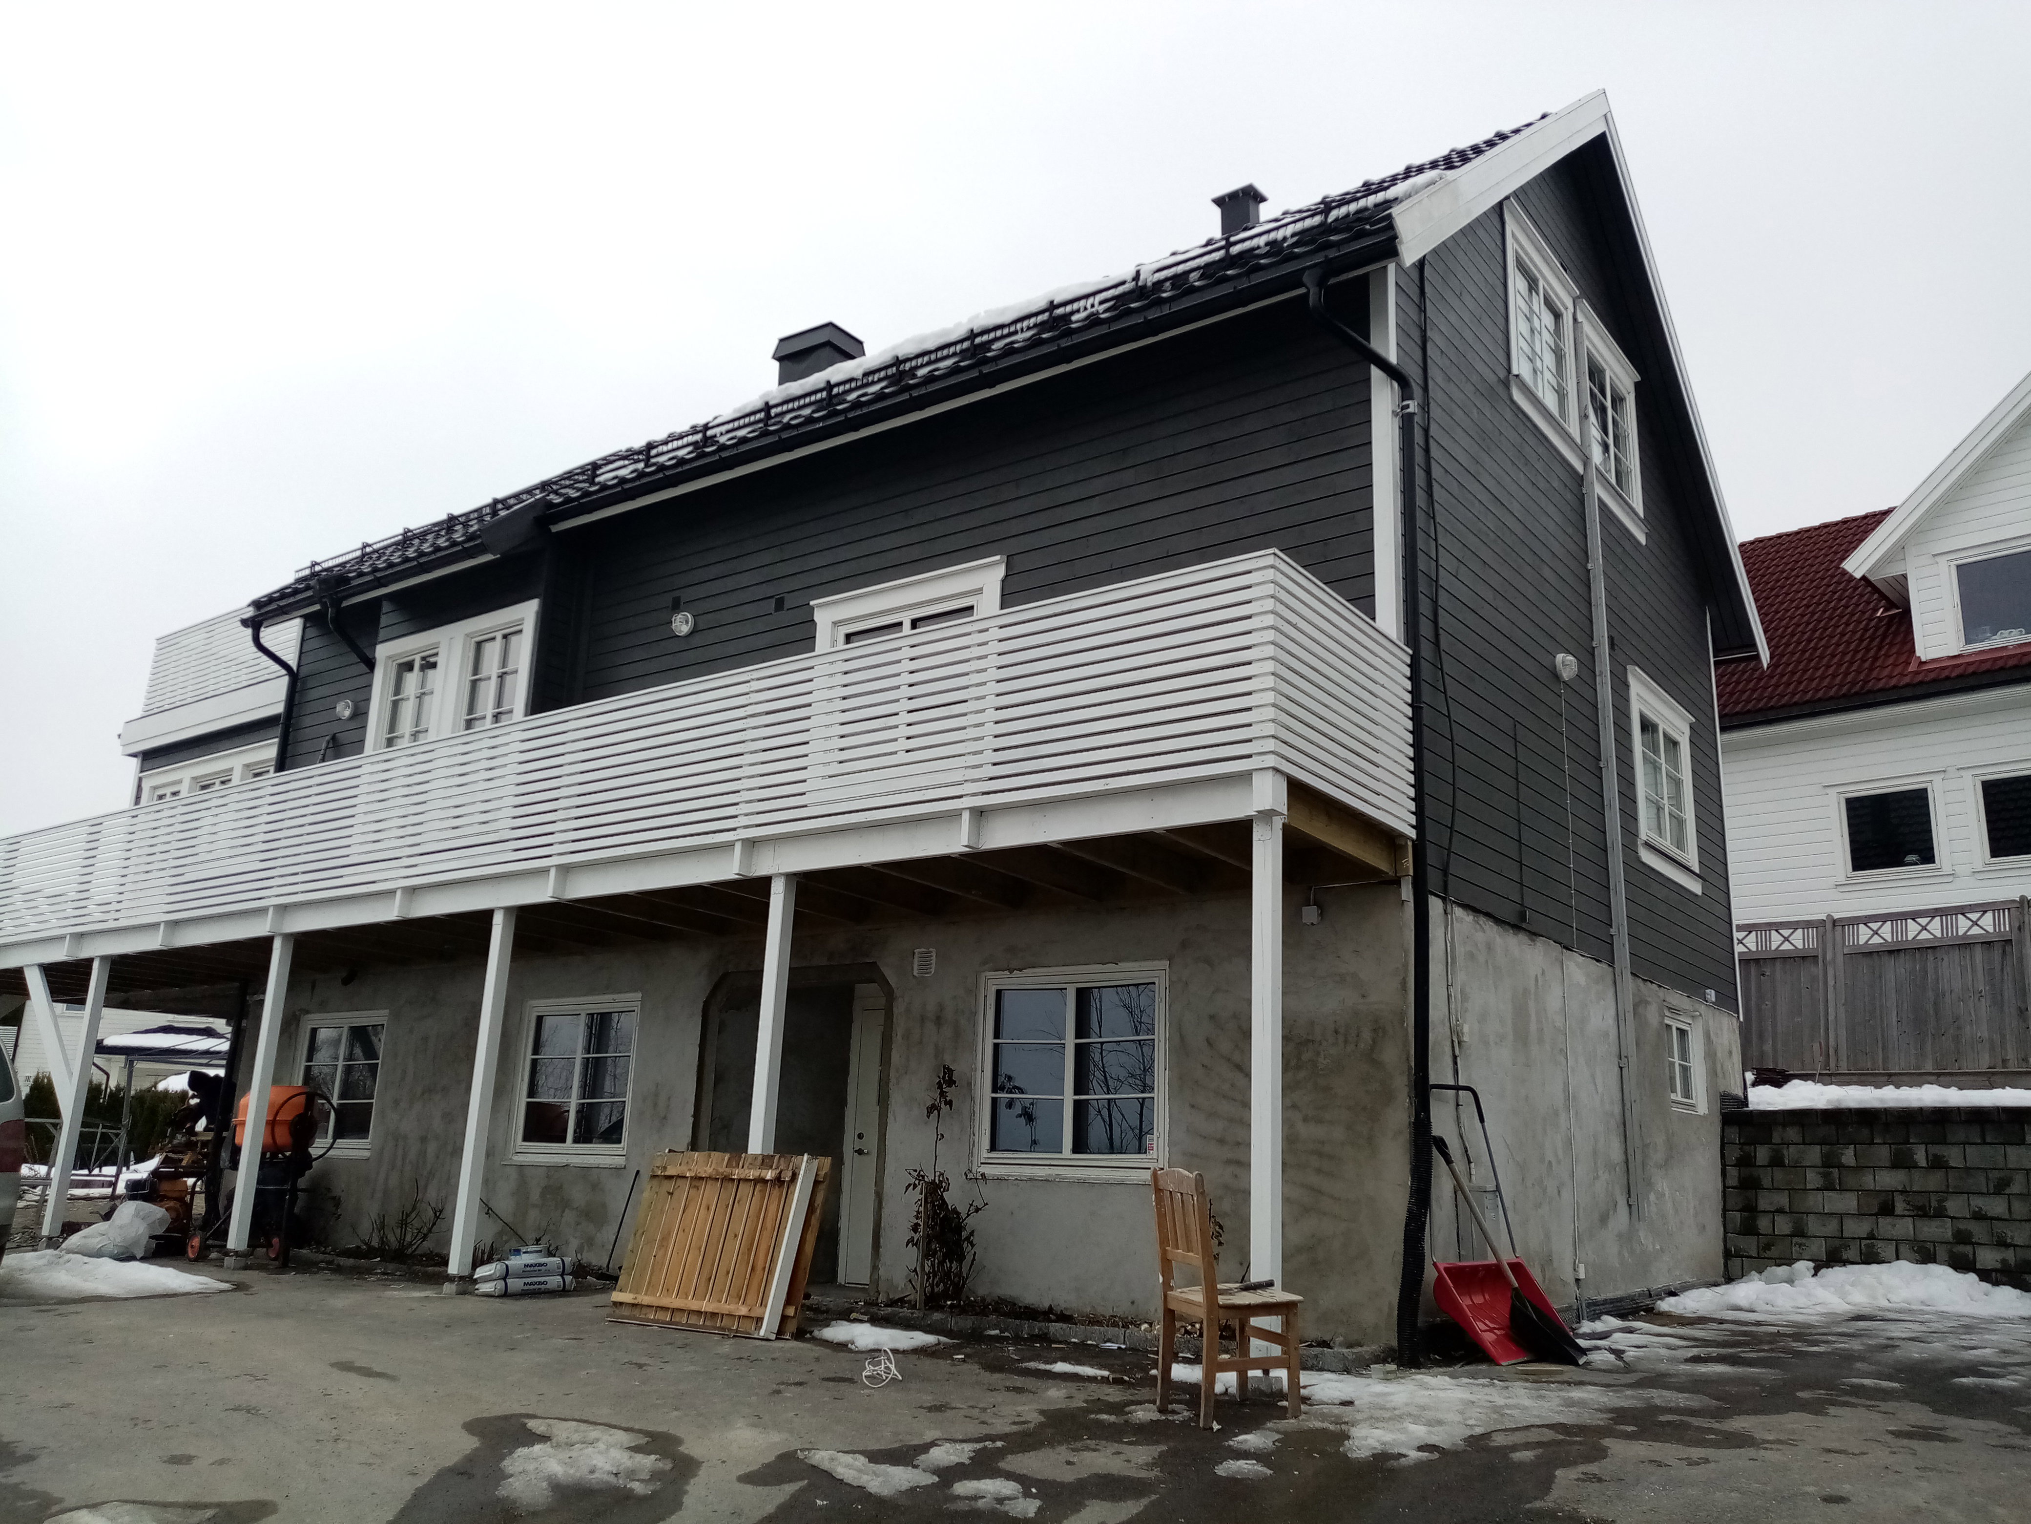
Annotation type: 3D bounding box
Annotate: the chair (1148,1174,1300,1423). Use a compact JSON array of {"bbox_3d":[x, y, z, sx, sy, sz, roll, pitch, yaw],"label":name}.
[{"bbox_3d":[0.852,2.133,6.165,0.490,0.930,0.410,9,-16,-26],"label":"chair"}]

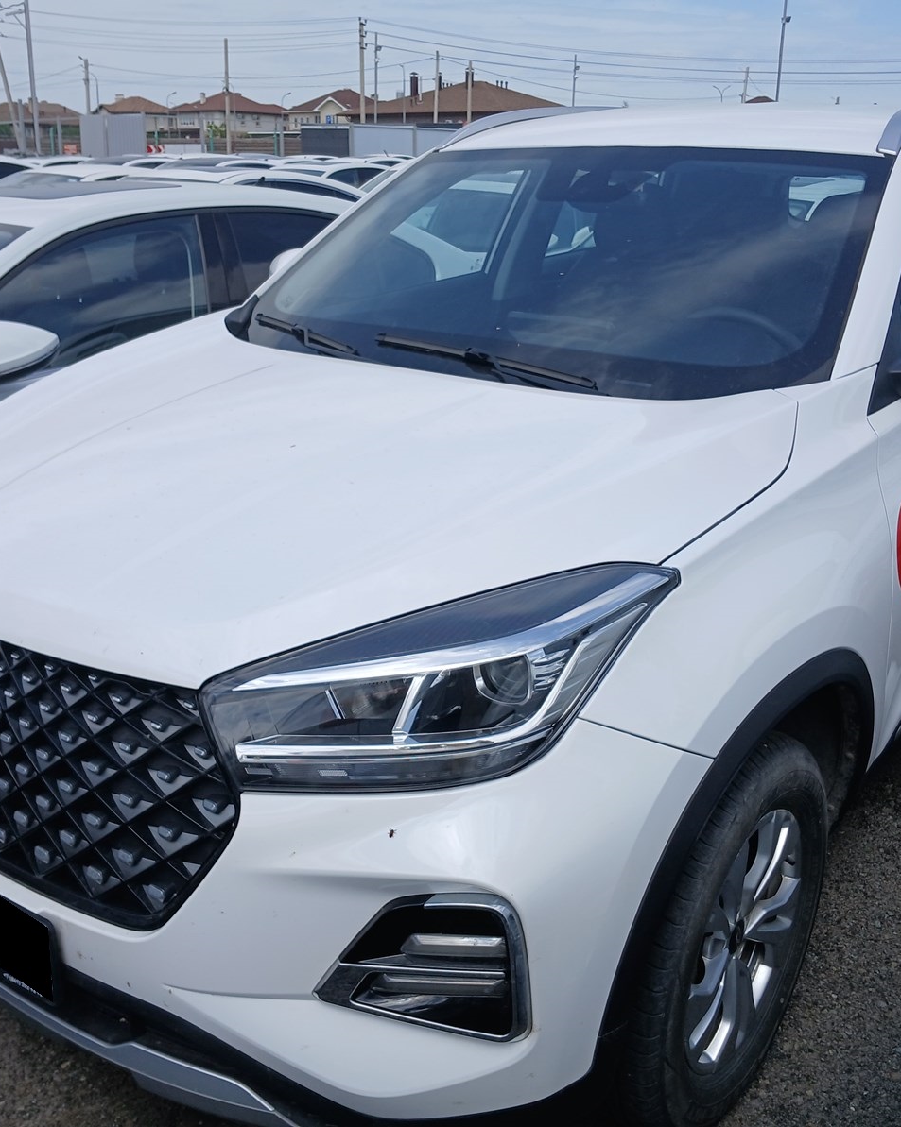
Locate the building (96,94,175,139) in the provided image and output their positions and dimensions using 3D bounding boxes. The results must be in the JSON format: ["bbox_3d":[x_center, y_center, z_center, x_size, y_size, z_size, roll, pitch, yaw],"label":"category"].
[{"bbox_3d":[-37.908,-51.978,135.525,8.500,7.900,9.000,6,20,14],"label":"building"}]

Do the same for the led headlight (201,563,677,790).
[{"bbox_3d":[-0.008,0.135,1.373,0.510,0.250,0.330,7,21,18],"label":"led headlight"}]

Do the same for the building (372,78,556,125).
[{"bbox_3d":[1.272,-38.021,97.866,19.000,8.200,14.000,1,20,0],"label":"building"}]

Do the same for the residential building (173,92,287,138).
[{"bbox_3d":[-26.112,-51.138,133.172,9.500,8.200,11.500,8,21,18],"label":"residential building"}]

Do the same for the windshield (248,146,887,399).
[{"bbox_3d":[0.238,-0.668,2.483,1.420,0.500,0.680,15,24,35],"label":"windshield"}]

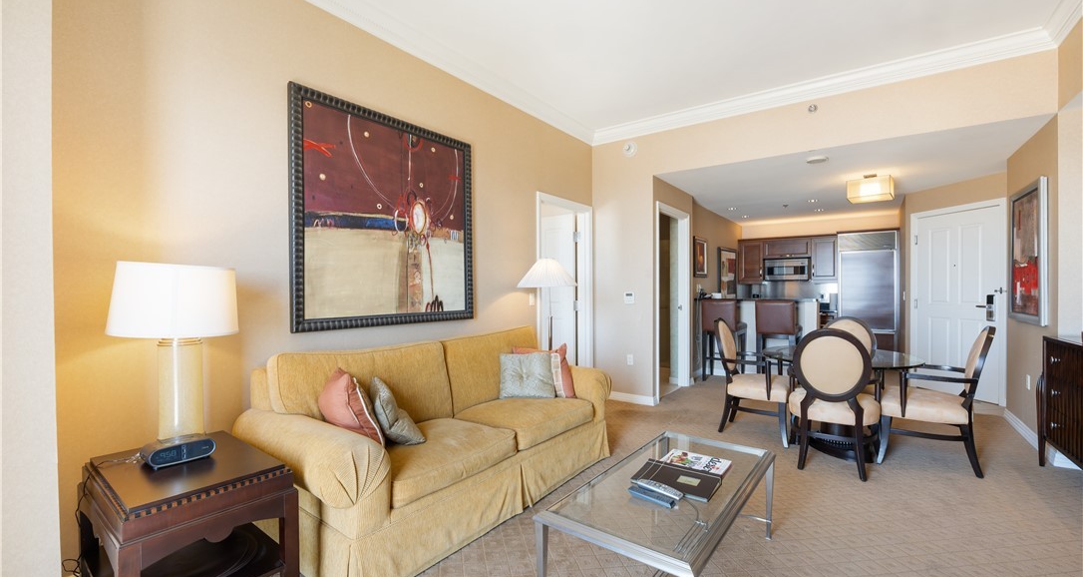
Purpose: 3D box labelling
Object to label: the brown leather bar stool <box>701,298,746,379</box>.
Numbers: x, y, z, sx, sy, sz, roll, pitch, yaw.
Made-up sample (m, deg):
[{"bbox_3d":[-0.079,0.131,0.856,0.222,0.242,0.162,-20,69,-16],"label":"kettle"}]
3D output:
[{"bbox_3d":[2.420,0.690,5.570,0.440,1.060,0.510,0,0,35],"label":"brown leather bar stool"}]

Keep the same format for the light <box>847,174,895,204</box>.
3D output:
[{"bbox_3d":[3.588,-1.100,4.590,0.380,0.250,0.400,0,0,44],"label":"light"}]

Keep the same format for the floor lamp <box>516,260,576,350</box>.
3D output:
[{"bbox_3d":[0.060,0.477,3.620,0.510,1.495,0.510,0,0,0],"label":"floor lamp"}]

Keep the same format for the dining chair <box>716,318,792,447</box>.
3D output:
[{"bbox_3d":[1.800,0.745,3.565,0.610,0.960,0.570,0,0,38],"label":"dining chair"}]

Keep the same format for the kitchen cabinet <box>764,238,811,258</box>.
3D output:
[{"bbox_3d":[4.633,-0.755,7.900,0.755,0.373,0.340,0,0,37],"label":"kitchen cabinet"}]

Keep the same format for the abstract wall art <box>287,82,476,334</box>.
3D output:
[{"bbox_3d":[-0.965,-0.441,2.800,0.050,1.350,1.320,0,0,38],"label":"abstract wall art"}]

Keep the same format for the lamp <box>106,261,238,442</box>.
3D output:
[{"bbox_3d":[-1.515,0.285,1.765,0.410,0.775,0.410,0,0,40],"label":"lamp"}]

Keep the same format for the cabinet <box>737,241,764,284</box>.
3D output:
[{"bbox_3d":[4.149,-0.521,8.263,0.455,0.837,0.340,0,0,37],"label":"cabinet"}]

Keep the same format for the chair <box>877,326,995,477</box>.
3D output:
[{"bbox_3d":[2.795,0.765,3.058,0.660,0.980,0.560,0,0,32],"label":"chair"}]

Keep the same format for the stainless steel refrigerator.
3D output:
[{"bbox_3d":[5.134,0.190,6.635,0.750,2.130,0.620,0,0,35],"label":"stainless steel refrigerator"}]

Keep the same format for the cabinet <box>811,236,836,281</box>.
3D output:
[{"bbox_3d":[5.086,-0.538,7.561,0.376,0.805,0.340,0,0,37],"label":"cabinet"}]

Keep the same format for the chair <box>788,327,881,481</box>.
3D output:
[{"bbox_3d":[2.075,0.765,3.045,0.560,0.980,0.660,0,0,32],"label":"chair"}]

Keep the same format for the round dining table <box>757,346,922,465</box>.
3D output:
[{"bbox_3d":[2.357,0.892,3.360,1.050,0.725,1.050,0,0,35],"label":"round dining table"}]

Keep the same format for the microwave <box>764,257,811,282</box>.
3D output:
[{"bbox_3d":[4.263,-0.319,7.303,0.620,0.370,0.370,0,0,35],"label":"microwave"}]

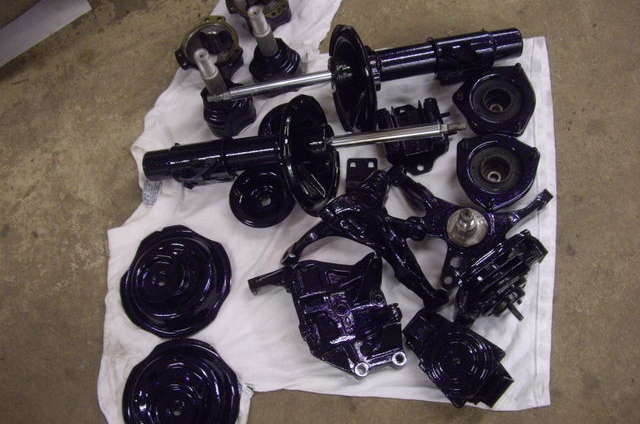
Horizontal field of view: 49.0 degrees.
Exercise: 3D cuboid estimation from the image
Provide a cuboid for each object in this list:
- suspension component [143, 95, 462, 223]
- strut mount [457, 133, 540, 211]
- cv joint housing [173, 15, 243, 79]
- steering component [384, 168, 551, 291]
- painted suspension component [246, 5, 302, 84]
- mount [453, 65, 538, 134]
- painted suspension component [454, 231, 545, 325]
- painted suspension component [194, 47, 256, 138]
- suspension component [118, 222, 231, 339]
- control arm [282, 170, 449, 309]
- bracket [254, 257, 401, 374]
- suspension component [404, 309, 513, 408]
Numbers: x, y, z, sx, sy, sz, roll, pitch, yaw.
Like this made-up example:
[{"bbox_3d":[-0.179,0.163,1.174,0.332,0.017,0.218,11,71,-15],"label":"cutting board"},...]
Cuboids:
[{"bbox_3d":[-0.044,-0.099,1.146,0.571,0.195,0.195,-5,62,21],"label":"suspension component"},{"bbox_3d":[0.308,-0.067,1.213,0.138,0.050,0.125,8,68,12],"label":"strut mount"},{"bbox_3d":[-0.191,-0.282,1.271,0.116,0.073,0.112,-3,73,2],"label":"cv joint housing"},{"bbox_3d":[0.237,0.008,1.088,0.249,0.110,0.215,-4,63,7],"label":"steering component"},{"bbox_3d":[-0.088,-0.272,1.183,0.090,0.175,0.090,0,73,6],"label":"painted suspension component"},{"bbox_3d":[0.299,-0.184,1.208,0.135,0.055,0.144,-4,63,7],"label":"mount"},{"bbox_3d":[0.278,0.111,1.065,0.170,0.100,0.113,-35,73,-6],"label":"painted suspension component"},{"bbox_3d":[-0.179,-0.223,1.236,0.096,0.180,0.096,-4,63,7],"label":"painted suspension component"},{"bbox_3d":[-0.238,0.112,1.149,0.186,0.035,0.188,-5,72,4],"label":"suspension component"},{"bbox_3d":[0.061,0.075,1.098,0.217,0.100,0.236,-26,72,-3],"label":"control arm"},{"bbox_3d":[0.014,0.159,1.084,0.217,0.085,0.209,-17,72,0],"label":"bracket"},{"bbox_3d":[0.215,0.228,1.092,0.174,0.080,0.105,39,79,13],"label":"suspension component"}]

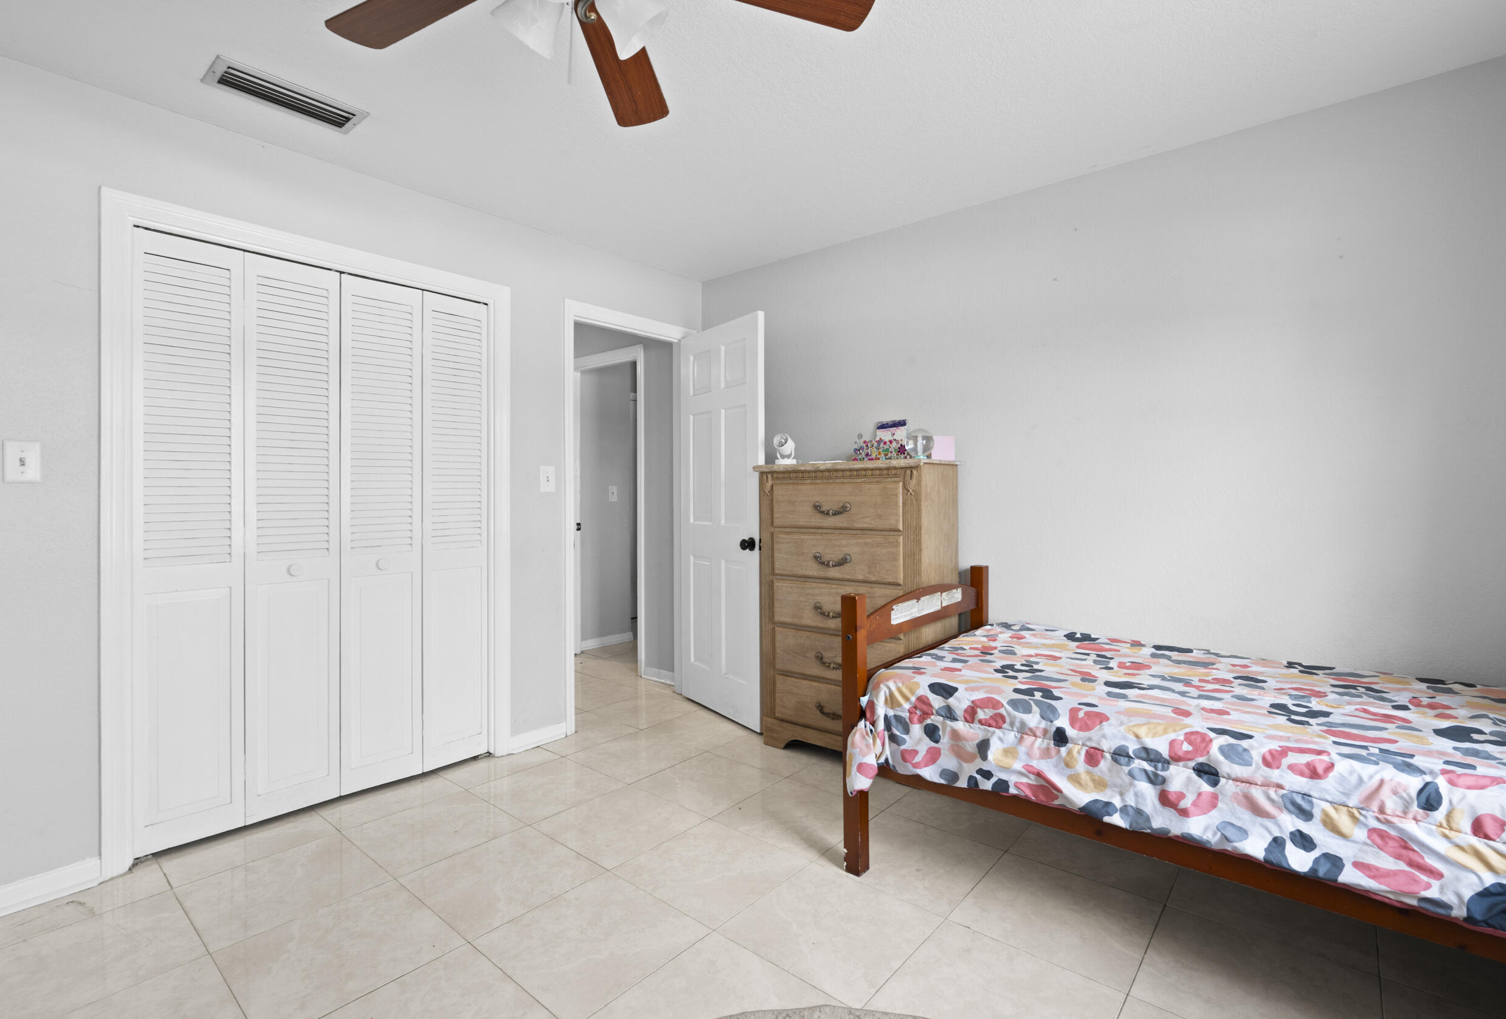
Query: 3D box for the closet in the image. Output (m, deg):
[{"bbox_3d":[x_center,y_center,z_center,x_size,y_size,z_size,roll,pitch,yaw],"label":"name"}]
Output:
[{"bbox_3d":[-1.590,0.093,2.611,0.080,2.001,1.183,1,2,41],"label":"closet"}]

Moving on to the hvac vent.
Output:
[{"bbox_3d":[-1.446,-1.272,2.119,0.193,0.025,0.394,1,2,41],"label":"hvac vent"}]

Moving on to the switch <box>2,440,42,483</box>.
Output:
[{"bbox_3d":[-2.080,-0.136,1.935,0.012,0.117,0.071,1,2,41],"label":"switch"}]

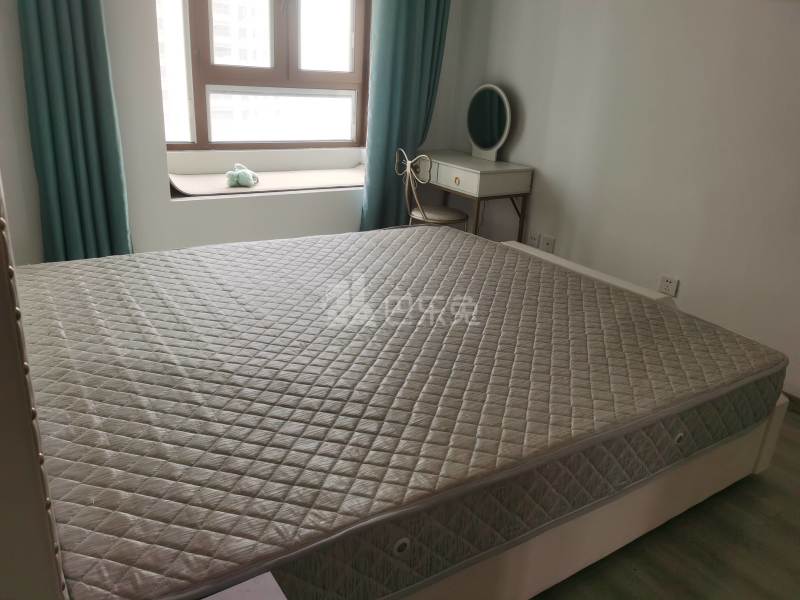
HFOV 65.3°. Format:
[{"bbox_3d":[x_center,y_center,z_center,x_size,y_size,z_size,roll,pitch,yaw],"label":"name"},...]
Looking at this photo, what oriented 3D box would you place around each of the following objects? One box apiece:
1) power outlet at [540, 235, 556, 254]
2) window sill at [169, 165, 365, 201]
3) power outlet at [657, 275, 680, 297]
[{"bbox_3d":[0.844,-0.318,3.572,0.012,0.086,0.086,-10,24,-32],"label":"power outlet"},{"bbox_3d":[-0.764,-0.723,3.903,1.470,0.050,0.650,-10,24,-32],"label":"window sill"},{"bbox_3d":[1.276,-0.068,2.973,0.012,0.086,0.086,-10,24,-32],"label":"power outlet"}]

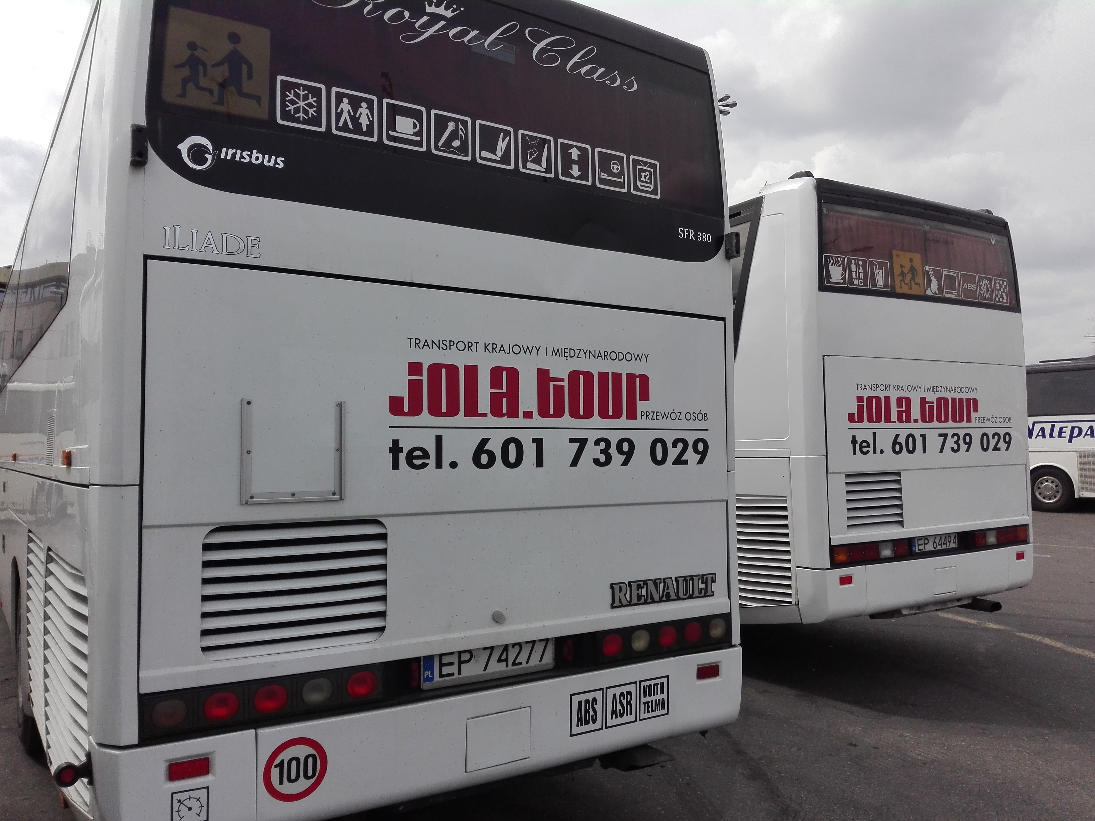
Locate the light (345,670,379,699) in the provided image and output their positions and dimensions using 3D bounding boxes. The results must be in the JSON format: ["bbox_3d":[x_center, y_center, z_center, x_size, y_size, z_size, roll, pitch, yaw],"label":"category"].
[{"bbox_3d":[-0.581,0.865,2.688,0.100,0.085,0.030,2,-4,-32],"label":"light"}]

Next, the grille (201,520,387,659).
[{"bbox_3d":[-0.761,0.538,2.611,0.560,0.385,0.030,2,-3,-31],"label":"grille"}]

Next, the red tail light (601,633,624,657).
[{"bbox_3d":[0.248,0.887,3.221,0.099,0.085,0.030,2,-4,-34],"label":"red tail light"}]

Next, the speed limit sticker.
[{"bbox_3d":[-0.755,1.081,2.570,0.195,0.190,0.005,2,-3,-31],"label":"speed limit sticker"}]

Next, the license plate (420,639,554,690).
[{"bbox_3d":[-0.195,0.870,2.984,0.525,0.125,0.020,2,-4,-33],"label":"license plate"}]

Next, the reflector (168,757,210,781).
[{"bbox_3d":[-1.014,1.016,2.420,0.112,0.047,0.012,1,-3,-30],"label":"reflector"}]

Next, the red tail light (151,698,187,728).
[{"bbox_3d":[-1.061,0.853,2.401,0.098,0.083,0.030,1,-3,-30],"label":"red tail light"}]

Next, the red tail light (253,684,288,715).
[{"bbox_3d":[-0.822,0.860,2.542,0.100,0.085,0.030,2,-3,-31],"label":"red tail light"}]

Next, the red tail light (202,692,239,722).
[{"bbox_3d":[-0.941,0.857,2.471,0.099,0.084,0.030,1,-3,-31],"label":"red tail light"}]

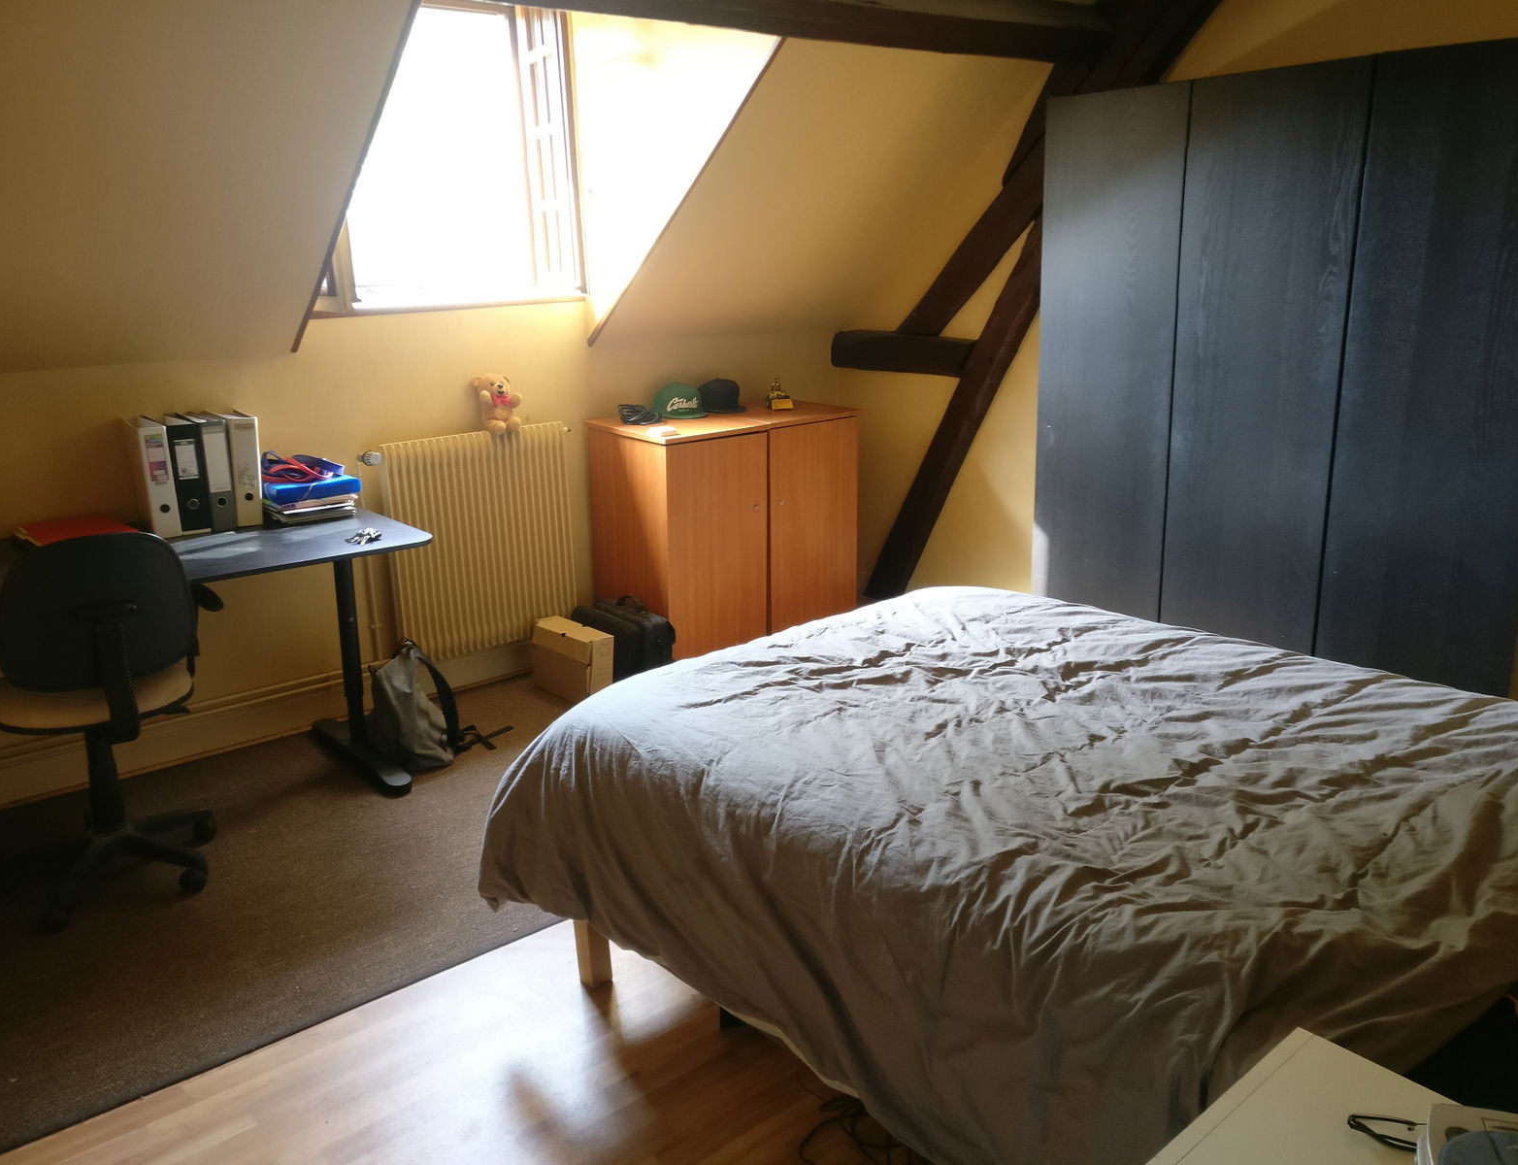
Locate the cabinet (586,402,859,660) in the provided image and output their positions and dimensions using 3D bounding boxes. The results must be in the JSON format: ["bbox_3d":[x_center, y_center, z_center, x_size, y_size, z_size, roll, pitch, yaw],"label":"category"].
[{"bbox_3d":[-0.118,-0.190,4.951,0.919,0.934,0.546,-14,20,-36],"label":"cabinet"}]

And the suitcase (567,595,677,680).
[{"bbox_3d":[-0.506,0.240,4.624,0.200,0.310,0.420,-14,20,-36],"label":"suitcase"}]

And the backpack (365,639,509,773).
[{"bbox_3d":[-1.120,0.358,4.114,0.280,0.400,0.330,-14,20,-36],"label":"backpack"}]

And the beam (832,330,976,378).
[{"bbox_3d":[0.615,-0.961,5.258,0.125,0.155,0.790,-14,20,-36],"label":"beam"}]

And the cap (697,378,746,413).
[{"bbox_3d":[-0.171,-0.759,5.010,0.175,0.125,0.250,-15,20,-38],"label":"cap"}]

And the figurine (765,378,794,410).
[{"bbox_3d":[0.080,-0.747,4.961,0.085,0.120,0.070,-7,17,-18],"label":"figurine"}]

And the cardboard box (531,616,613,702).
[{"bbox_3d":[-0.682,0.285,4.584,0.095,0.256,0.355,-15,20,-38],"label":"cardboard box"}]

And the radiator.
[{"bbox_3d":[-0.998,-0.151,4.545,0.685,0.780,0.080,-14,20,-36],"label":"radiator"}]

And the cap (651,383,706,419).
[{"bbox_3d":[-0.326,-0.716,4.879,0.175,0.125,0.250,-8,17,-20],"label":"cap"}]

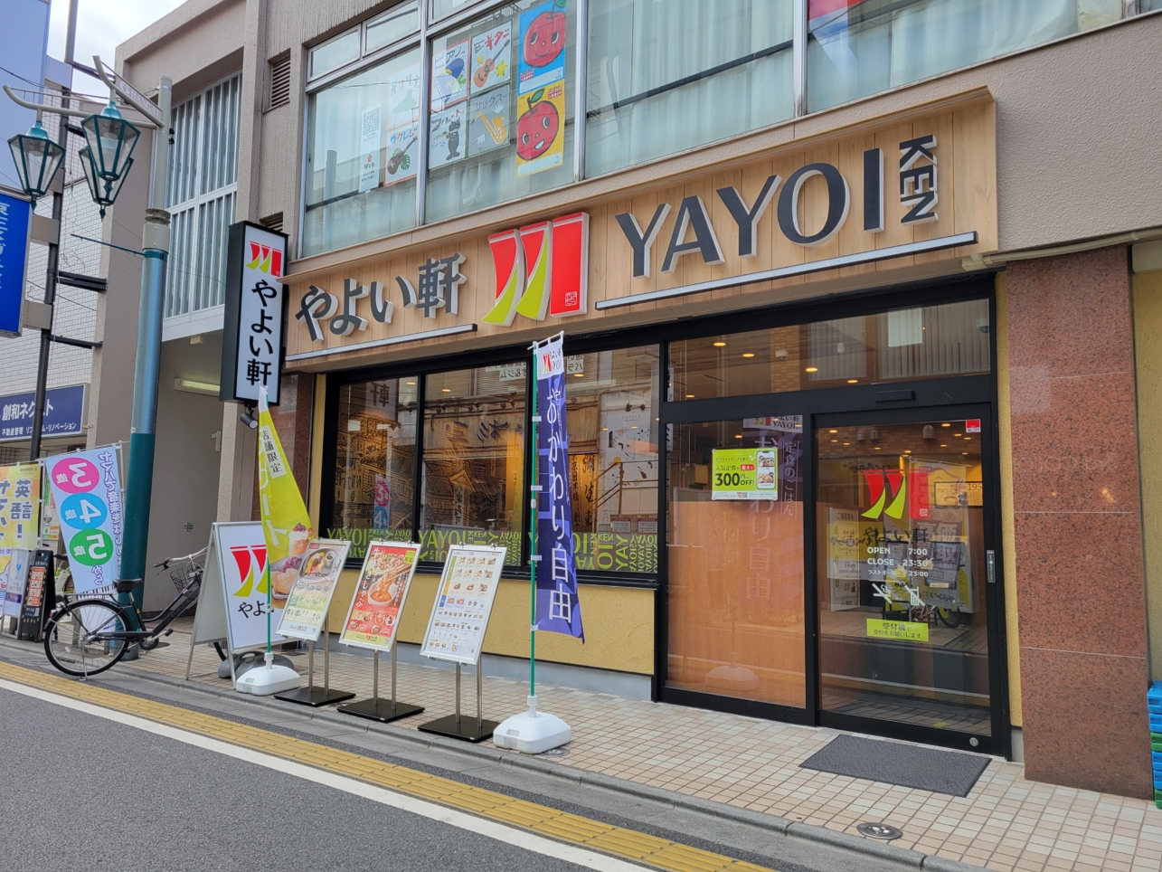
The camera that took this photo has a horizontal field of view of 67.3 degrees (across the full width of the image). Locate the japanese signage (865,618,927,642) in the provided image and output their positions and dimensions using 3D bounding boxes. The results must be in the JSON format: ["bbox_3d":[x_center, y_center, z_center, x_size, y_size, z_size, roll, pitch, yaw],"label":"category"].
[{"bbox_3d":[2.018,1.239,5.571,0.384,0.110,0.008,-3,-7,37],"label":"japanese signage"}]

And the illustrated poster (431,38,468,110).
[{"bbox_3d":[-1.212,-3.326,8.066,0.513,0.580,0.010,-3,-7,37],"label":"illustrated poster"}]

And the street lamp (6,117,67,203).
[{"bbox_3d":[-5.292,-2.612,8.490,0.477,0.894,0.477,-3,-6,35],"label":"street lamp"}]

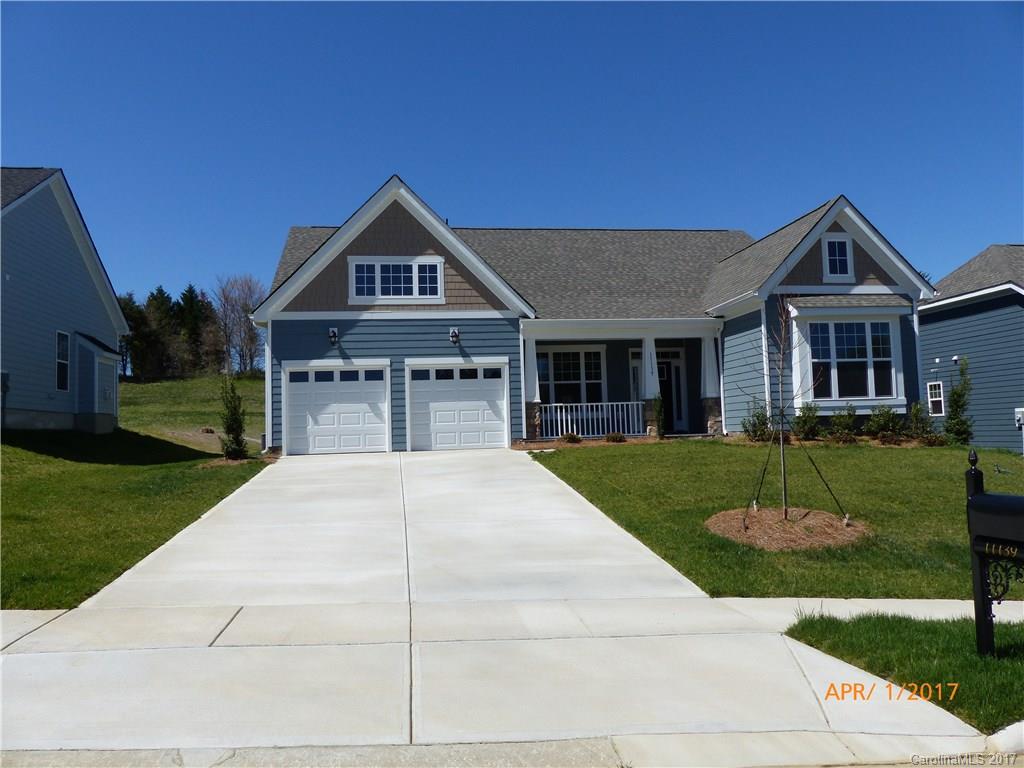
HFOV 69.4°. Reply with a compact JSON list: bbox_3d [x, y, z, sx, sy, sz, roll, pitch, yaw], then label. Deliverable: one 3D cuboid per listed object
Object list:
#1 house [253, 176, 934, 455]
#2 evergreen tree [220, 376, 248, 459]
[{"bbox_3d":[1.187,-1.593,22.910,15.840,6.920,13.380,-1,-4,-7],"label":"house"},{"bbox_3d":[-6.460,0.782,17.213,0.542,1.885,0.560,-1,-4,-7],"label":"evergreen tree"}]

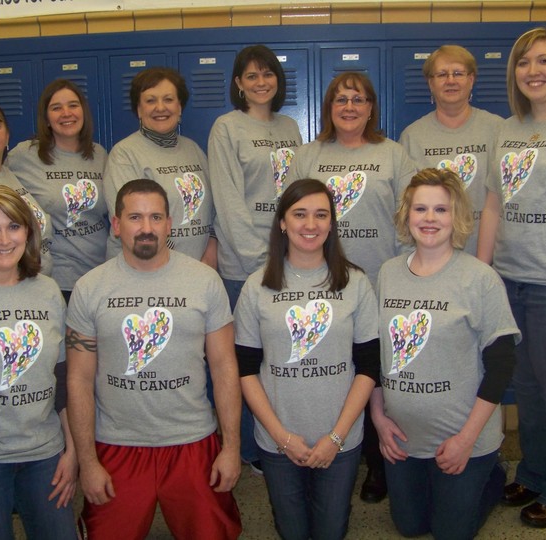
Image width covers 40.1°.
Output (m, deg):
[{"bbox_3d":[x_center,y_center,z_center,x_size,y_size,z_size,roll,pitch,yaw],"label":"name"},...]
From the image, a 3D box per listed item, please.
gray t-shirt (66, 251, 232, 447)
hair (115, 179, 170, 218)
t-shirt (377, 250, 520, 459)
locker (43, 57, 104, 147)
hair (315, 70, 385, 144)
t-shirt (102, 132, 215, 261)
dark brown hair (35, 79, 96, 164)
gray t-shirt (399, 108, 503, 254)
[{"bbox_3d":[-0.399,0.251,2.396,0.510,0.640,0.280,-2,10,-6],"label":"gray t-shirt"},{"bbox_3d":[-0.413,-0.220,2.370,0.175,0.150,0.200,-3,9,-14],"label":"hair"},{"bbox_3d":[0.574,0.269,2.444,0.460,0.660,0.320,4,12,28],"label":"t-shirt"},{"bbox_3d":[-0.805,-0.179,3.298,0.275,1.450,0.300,-1,8,3],"label":"locker"},{"bbox_3d":[0.293,-0.610,2.830,0.245,0.255,0.230,0,5,8],"label":"hair"},{"bbox_3d":[-0.432,-0.195,2.846,0.440,0.640,0.280,-6,11,-22],"label":"t-shirt"},{"bbox_3d":[-0.768,-0.549,2.770,0.210,0.310,0.210,-4,9,-16],"label":"dark brown hair"},{"bbox_3d":[0.665,-0.278,2.790,0.450,0.650,0.280,0,9,12],"label":"gray t-shirt"}]

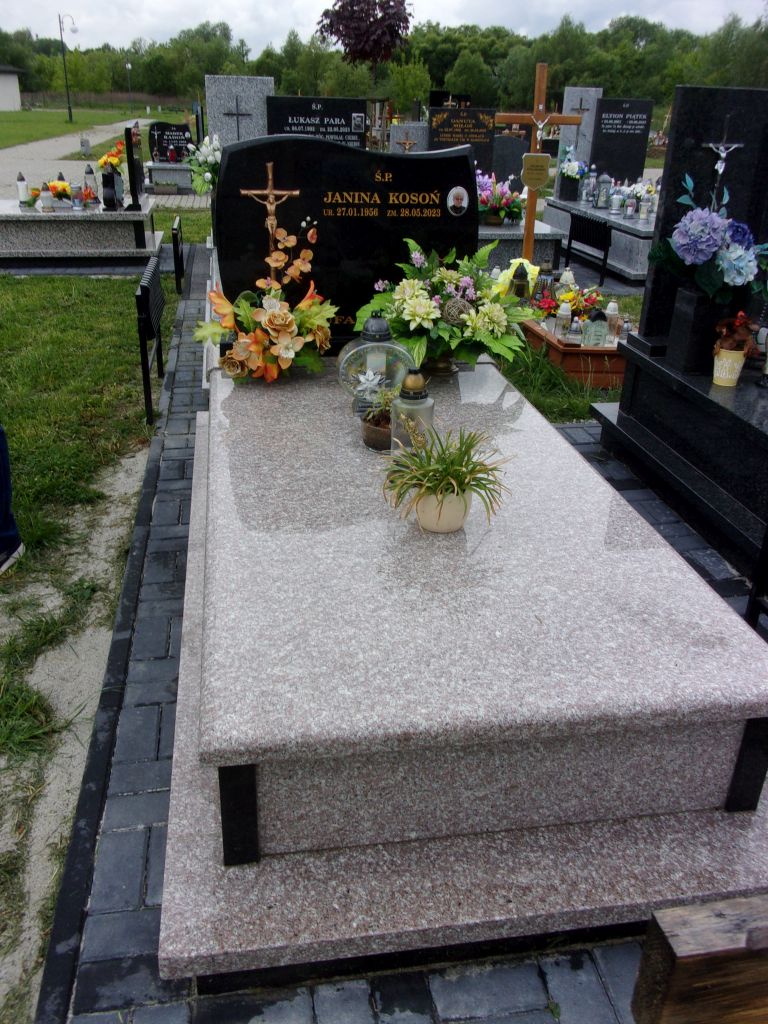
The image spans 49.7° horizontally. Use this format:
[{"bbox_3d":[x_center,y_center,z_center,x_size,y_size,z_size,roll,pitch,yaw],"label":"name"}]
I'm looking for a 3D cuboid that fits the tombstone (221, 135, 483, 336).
[{"bbox_3d":[-0.136,-1.024,3.149,0.980,0.730,0.110,-3,27,-10],"label":"tombstone"}]

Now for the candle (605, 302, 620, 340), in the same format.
[{"bbox_3d":[1.312,-1.105,4.756,0.072,0.212,0.072,-3,27,-10],"label":"candle"}]

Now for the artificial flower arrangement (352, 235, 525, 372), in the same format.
[{"bbox_3d":[0.199,-0.715,2.968,0.600,0.450,0.420,-3,27,-10],"label":"artificial flower arrangement"}]

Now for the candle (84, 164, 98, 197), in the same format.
[{"bbox_3d":[-2.682,-3.002,7.574,0.140,0.325,0.140,-2,27,-10],"label":"candle"}]

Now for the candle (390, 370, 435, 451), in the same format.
[{"bbox_3d":[0.085,-0.285,2.415,0.127,0.267,0.127,-2,27,-10],"label":"candle"}]

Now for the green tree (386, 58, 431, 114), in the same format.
[{"bbox_3d":[0.776,-13.579,27.427,1.400,2.580,1.400,-3,27,-10],"label":"green tree"}]

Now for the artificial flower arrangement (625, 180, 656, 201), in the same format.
[{"bbox_3d":[2.728,-3.409,8.809,0.330,0.240,0.260,-2,27,-10],"label":"artificial flower arrangement"}]

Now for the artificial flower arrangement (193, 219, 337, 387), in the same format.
[{"bbox_3d":[-0.429,-0.783,3.036,0.500,0.560,0.330,-2,27,-10],"label":"artificial flower arrangement"}]

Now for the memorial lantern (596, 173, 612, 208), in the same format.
[{"bbox_3d":[2.287,-3.333,8.591,0.140,0.335,0.140,-3,27,-10],"label":"memorial lantern"}]

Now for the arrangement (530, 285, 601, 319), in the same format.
[{"bbox_3d":[1.129,-1.276,5.078,0.390,0.200,0.300,-3,27,-10],"label":"arrangement"}]

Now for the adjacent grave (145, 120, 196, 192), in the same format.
[{"bbox_3d":[-3.647,-6.005,14.150,0.860,1.100,1.150,-2,27,-10],"label":"adjacent grave"}]

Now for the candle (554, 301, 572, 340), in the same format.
[{"bbox_3d":[1.021,-1.095,4.704,0.103,0.215,0.103,-2,27,-10],"label":"candle"}]

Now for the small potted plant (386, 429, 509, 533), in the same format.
[{"bbox_3d":[0.157,-0.084,2.058,0.310,0.235,0.300,-2,27,-10],"label":"small potted plant"}]

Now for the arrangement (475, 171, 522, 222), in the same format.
[{"bbox_3d":[0.972,-2.820,7.426,0.480,0.440,0.360,-2,27,-10],"label":"arrangement"}]

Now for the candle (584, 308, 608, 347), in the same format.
[{"bbox_3d":[1.183,-1.032,4.609,0.110,0.195,0.100,-3,27,-10],"label":"candle"}]

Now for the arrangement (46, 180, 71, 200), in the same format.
[{"bbox_3d":[-2.980,-2.928,7.581,0.185,0.190,0.170,-3,27,-10],"label":"arrangement"}]

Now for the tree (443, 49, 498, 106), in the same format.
[{"bbox_3d":[6.927,-33.932,66.042,3.900,5.270,3.900,-2,27,-10],"label":"tree"}]

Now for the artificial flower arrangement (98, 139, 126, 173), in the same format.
[{"bbox_3d":[-2.410,-3.160,7.353,0.240,0.280,0.240,-2,27,-10],"label":"artificial flower arrangement"}]

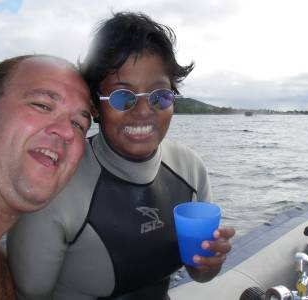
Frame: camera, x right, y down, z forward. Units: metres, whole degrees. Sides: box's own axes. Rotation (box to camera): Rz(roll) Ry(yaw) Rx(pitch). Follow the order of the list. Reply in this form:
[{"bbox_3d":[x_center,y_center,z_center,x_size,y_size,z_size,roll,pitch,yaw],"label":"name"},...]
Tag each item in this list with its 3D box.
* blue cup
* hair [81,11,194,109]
[{"bbox_3d":[0.073,0.144,0.744,0.079,0.088,0.079,0,12,0],"label":"blue cup"},{"bbox_3d":[-0.034,-0.174,0.855,0.208,0.200,0.215,-1,6,-14],"label":"hair"}]

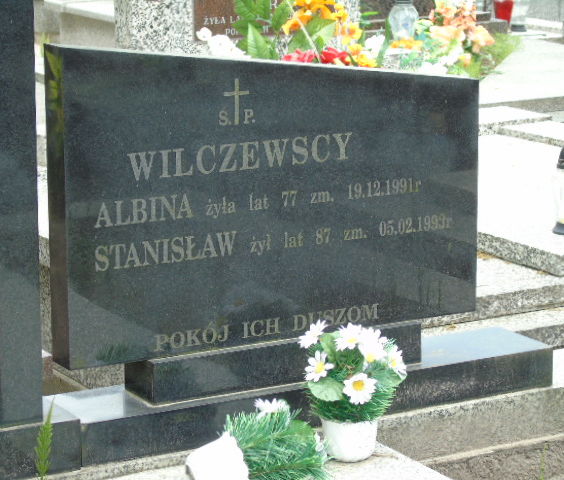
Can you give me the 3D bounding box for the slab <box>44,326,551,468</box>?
[{"bbox_3d":[0.052,0.300,3.944,1.056,0.082,0.190,-7,14,-29],"label":"slab"}]

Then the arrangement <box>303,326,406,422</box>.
[{"bbox_3d":[0.134,0.248,3.734,0.194,0.169,0.180,0,12,0],"label":"arrangement"}]

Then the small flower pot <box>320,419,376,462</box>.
[{"bbox_3d":[0.129,0.370,3.759,0.107,0.080,0.107,0,12,0],"label":"small flower pot"}]

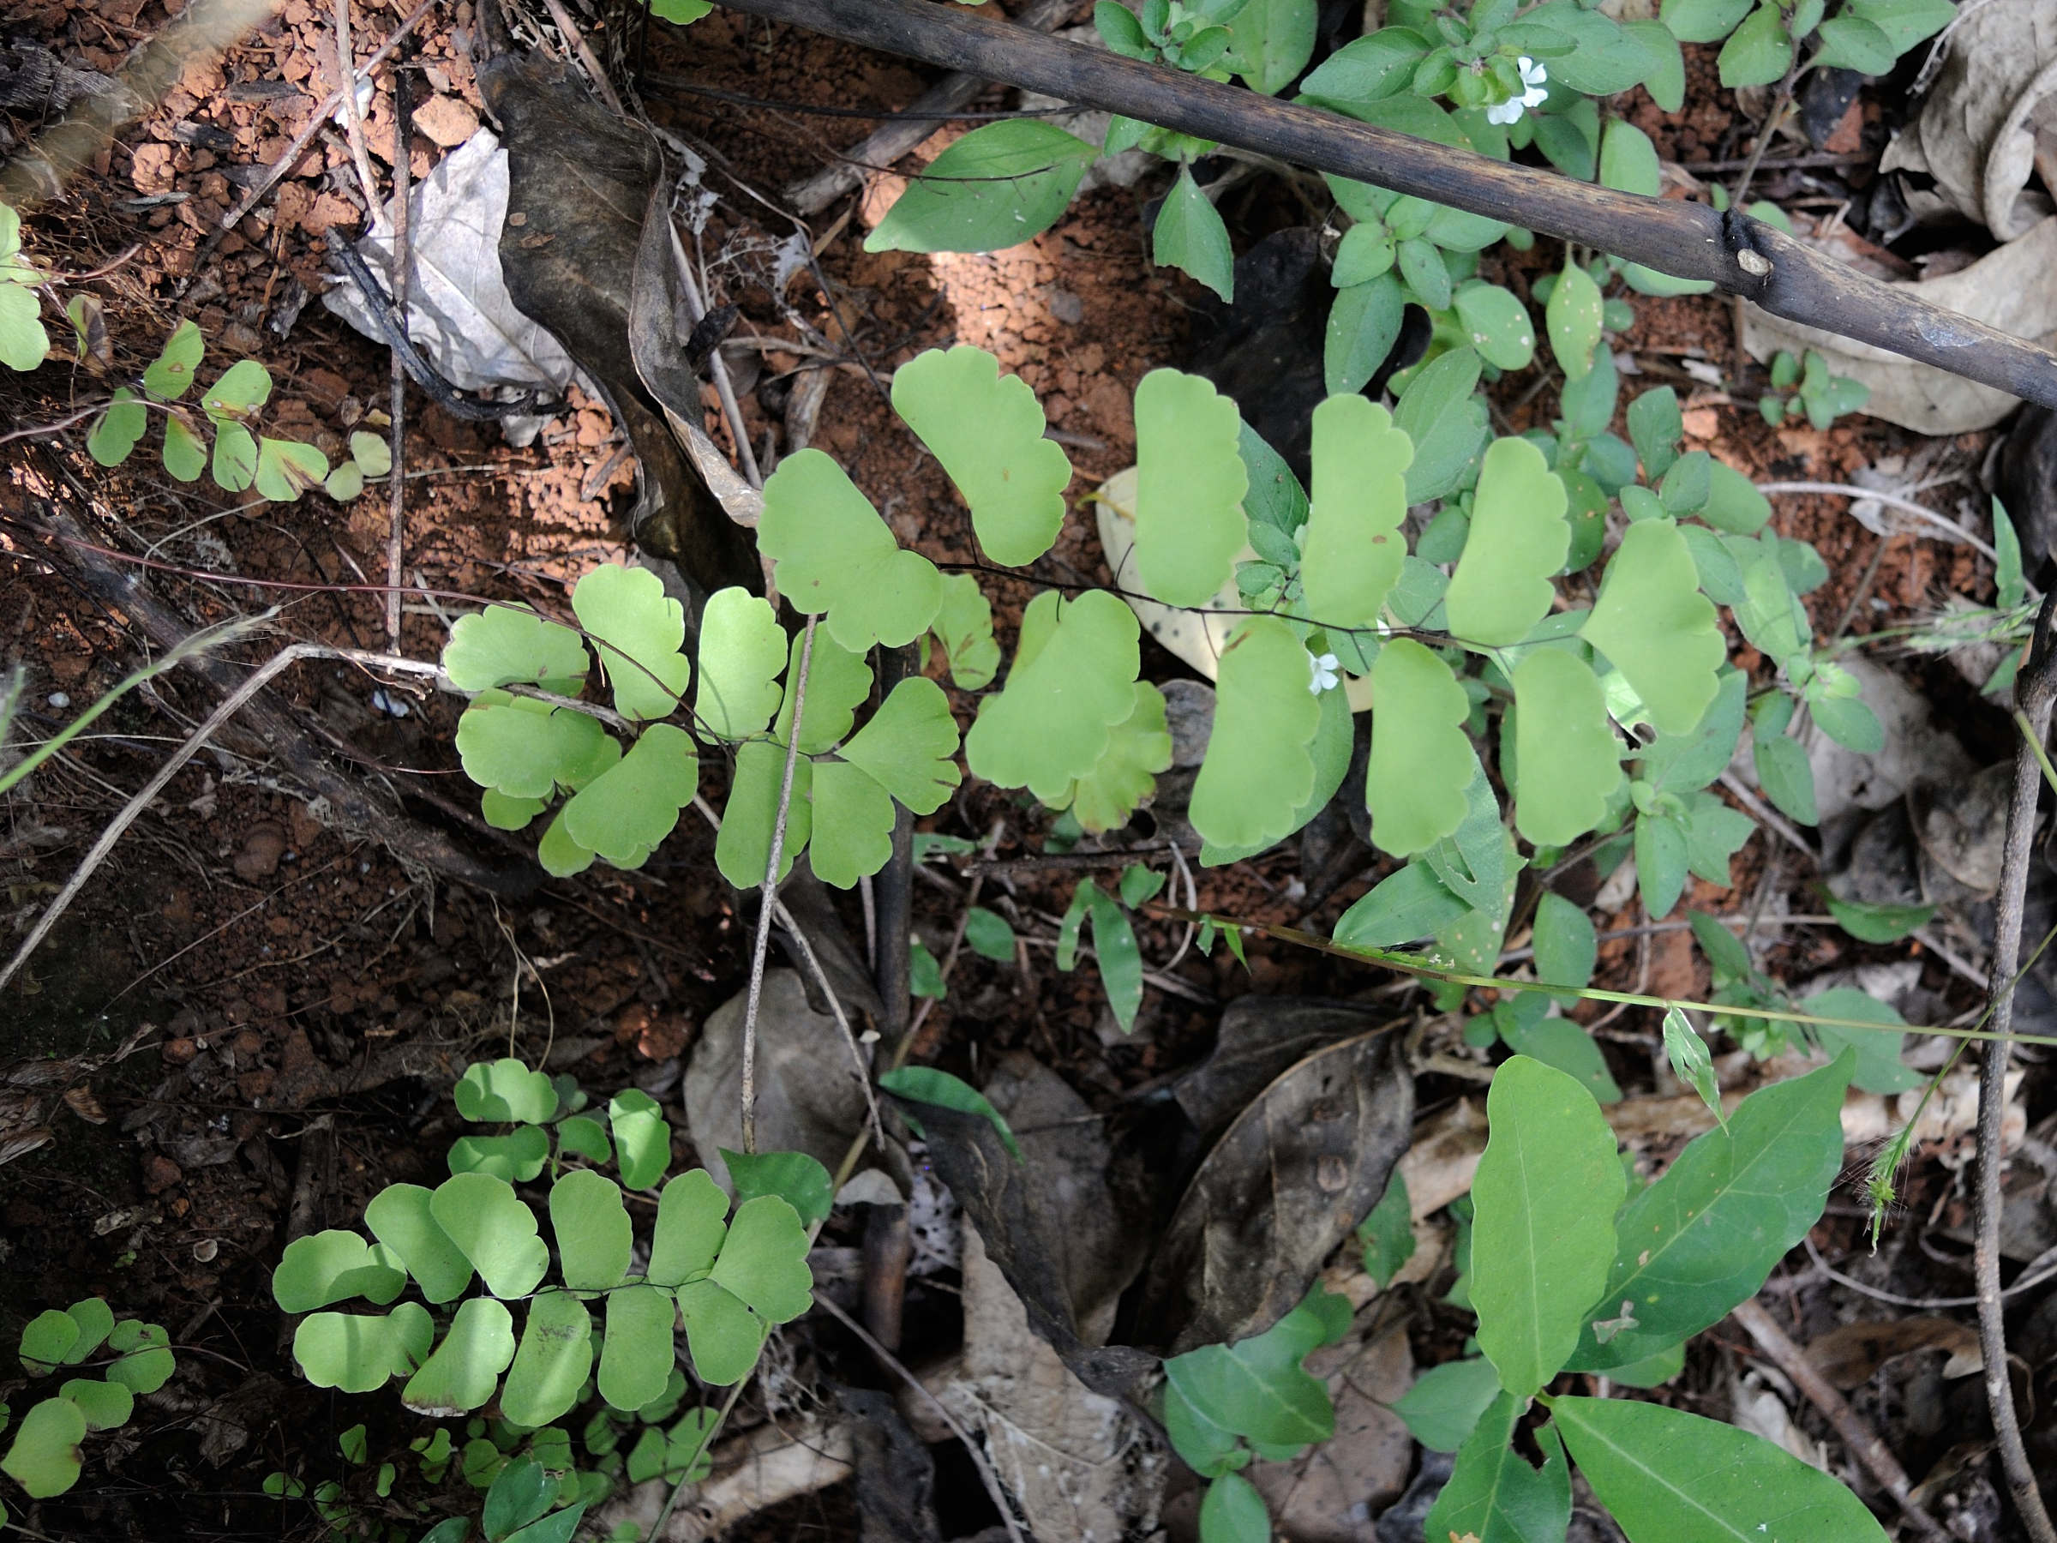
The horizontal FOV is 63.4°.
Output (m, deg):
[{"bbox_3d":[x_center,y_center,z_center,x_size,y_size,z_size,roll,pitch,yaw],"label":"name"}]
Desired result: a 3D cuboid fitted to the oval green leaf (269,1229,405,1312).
[{"bbox_3d":[-0.172,0.124,0.415,0.033,0.008,0.019,-5,77,-1],"label":"oval green leaf"}]

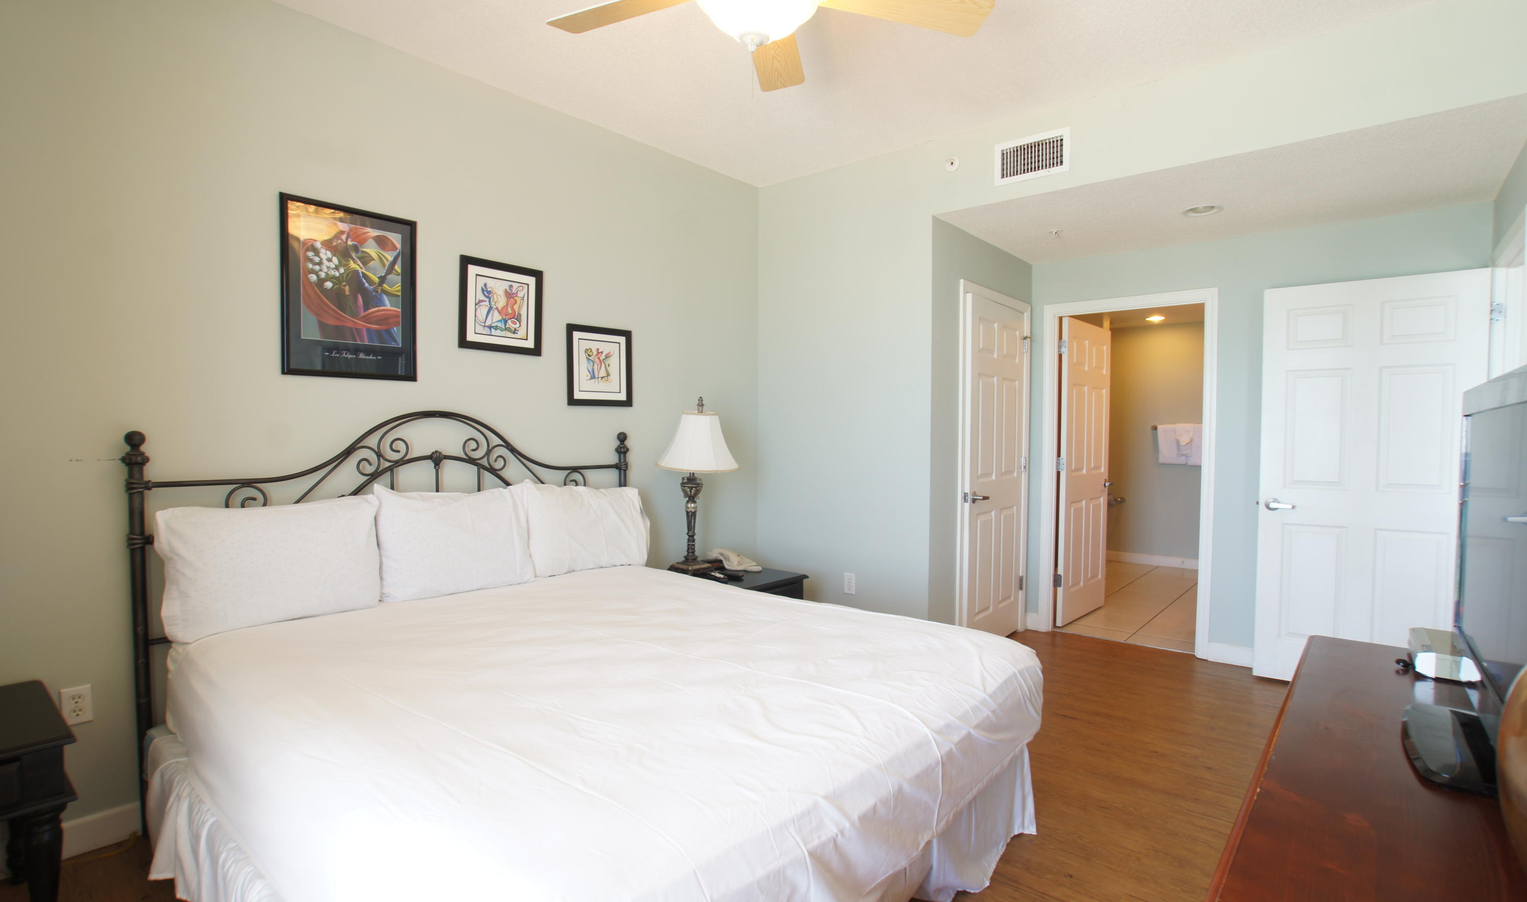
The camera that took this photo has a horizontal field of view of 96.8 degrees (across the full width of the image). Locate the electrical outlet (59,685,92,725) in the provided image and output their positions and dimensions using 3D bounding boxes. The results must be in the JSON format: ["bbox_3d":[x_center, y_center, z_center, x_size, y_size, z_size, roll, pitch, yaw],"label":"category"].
[{"bbox_3d":[-2.068,0.773,2.042,0.010,0.116,0.067,2,3,43],"label":"electrical outlet"}]

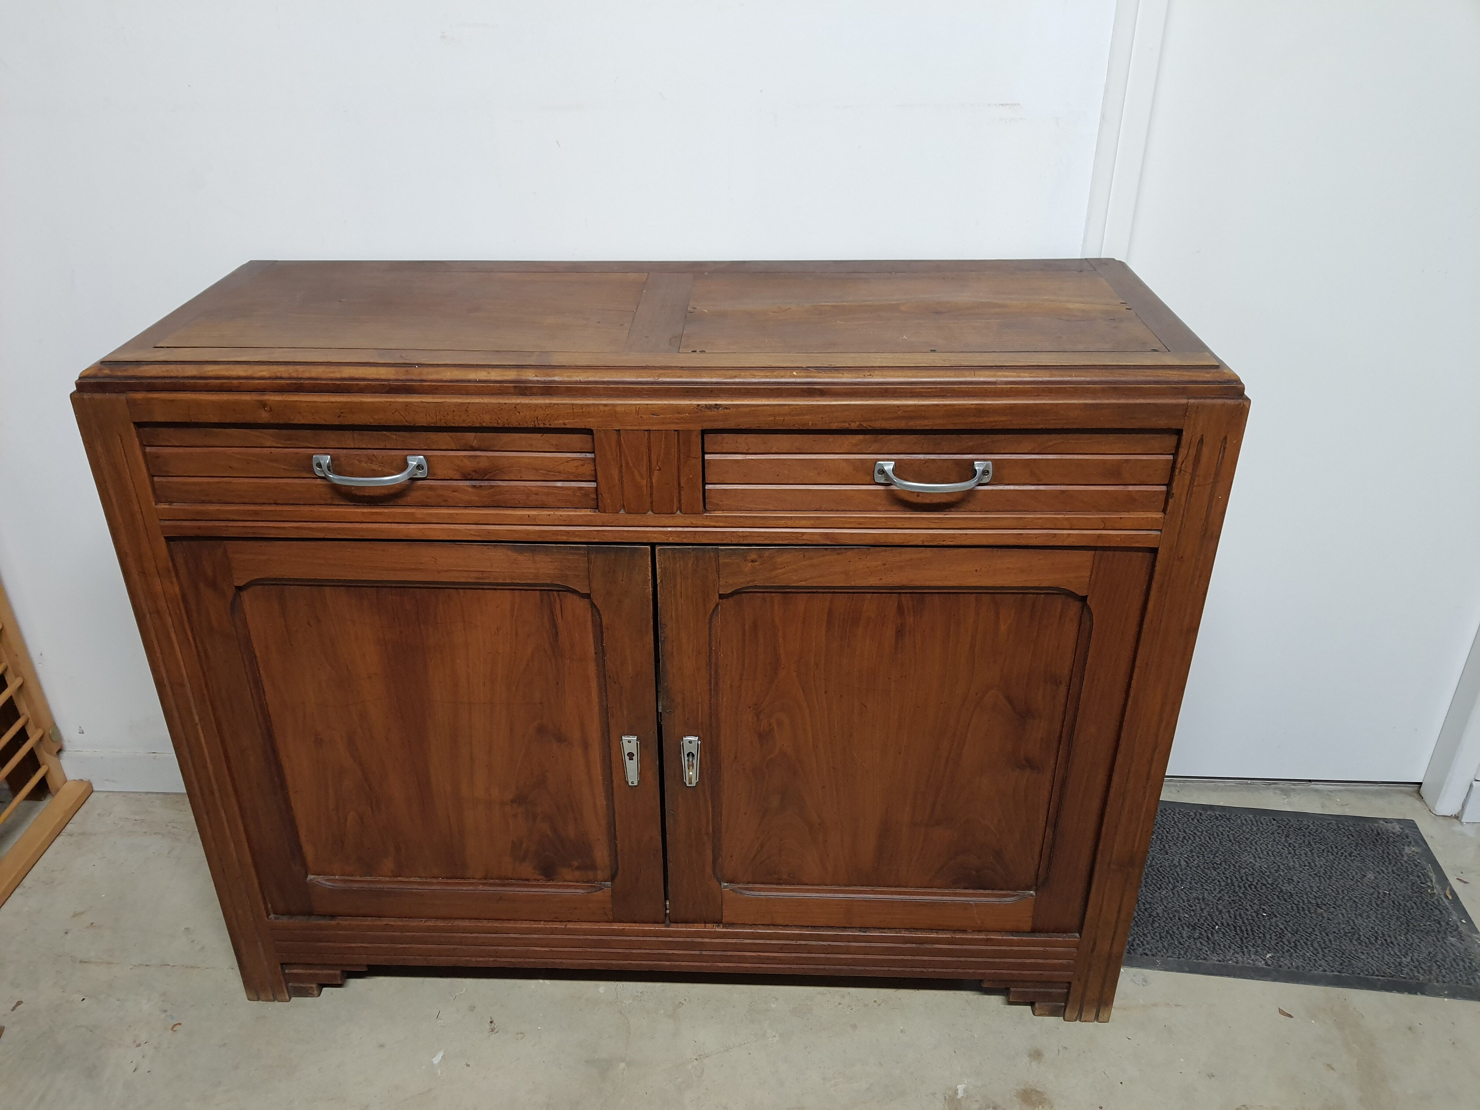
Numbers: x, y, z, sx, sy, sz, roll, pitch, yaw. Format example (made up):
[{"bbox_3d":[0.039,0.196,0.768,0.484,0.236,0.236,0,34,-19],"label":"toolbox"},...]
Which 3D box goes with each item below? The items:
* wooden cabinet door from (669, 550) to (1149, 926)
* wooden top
[{"bbox_3d":[0.197,0.264,1.484,0.595,0.628,0.022,1,29,1],"label":"wooden cabinet door"},{"bbox_3d":[-0.090,-0.303,1.438,1.285,0.030,0.486,1,29,1],"label":"wooden top"}]

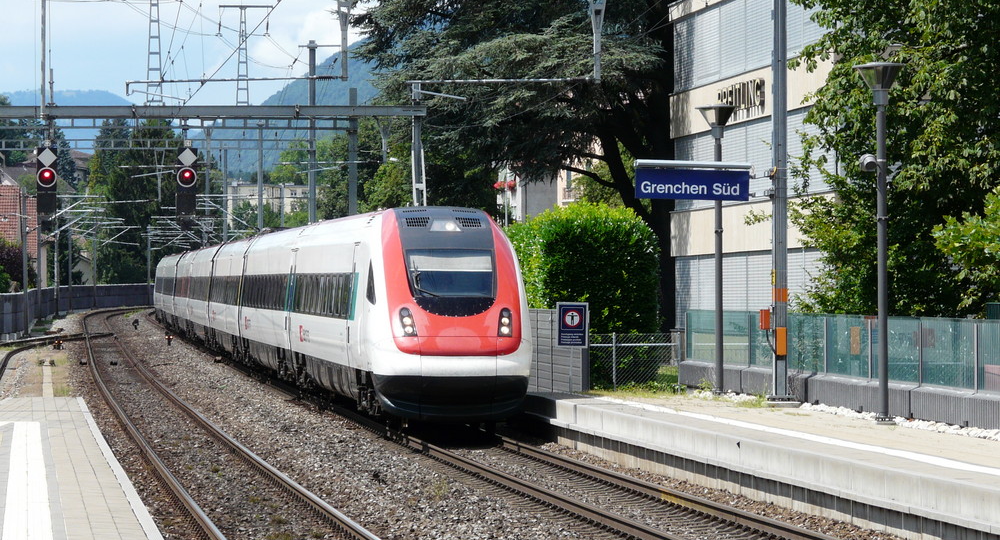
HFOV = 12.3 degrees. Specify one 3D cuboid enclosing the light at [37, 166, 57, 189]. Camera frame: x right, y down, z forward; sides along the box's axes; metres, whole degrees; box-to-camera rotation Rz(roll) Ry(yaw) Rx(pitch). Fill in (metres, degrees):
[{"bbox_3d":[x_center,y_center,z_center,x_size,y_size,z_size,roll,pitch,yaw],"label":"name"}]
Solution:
[{"bbox_3d":[-14.263,-2.914,146.500,0.640,0.640,0.300,0,0,-5],"label":"light"}]

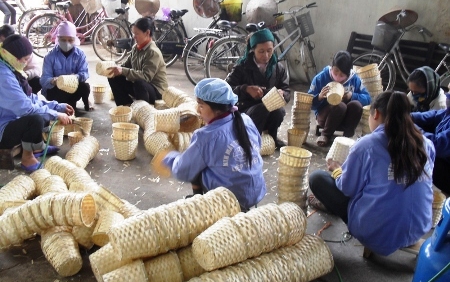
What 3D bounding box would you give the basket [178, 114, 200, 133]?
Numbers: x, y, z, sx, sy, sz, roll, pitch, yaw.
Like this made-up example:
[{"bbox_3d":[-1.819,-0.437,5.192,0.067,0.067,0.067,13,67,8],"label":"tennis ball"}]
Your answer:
[{"bbox_3d":[-0.299,-0.184,3.885,0.200,0.200,0.170,0,20,-8],"label":"basket"}]

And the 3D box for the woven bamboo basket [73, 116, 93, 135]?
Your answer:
[{"bbox_3d":[-1.230,-0.125,3.945,0.170,0.155,0.170,3,20,0],"label":"woven bamboo basket"}]

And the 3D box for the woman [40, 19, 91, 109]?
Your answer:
[{"bbox_3d":[-1.591,-0.791,4.652,0.500,0.870,0.580,1,20,-6],"label":"woman"}]

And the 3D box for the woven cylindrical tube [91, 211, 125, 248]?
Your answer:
[{"bbox_3d":[-0.632,0.469,2.470,0.165,0.165,0.190,5,39,4],"label":"woven cylindrical tube"}]

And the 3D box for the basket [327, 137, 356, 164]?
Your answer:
[{"bbox_3d":[0.685,0.064,2.630,0.180,0.155,0.180,11,24,-5],"label":"basket"}]

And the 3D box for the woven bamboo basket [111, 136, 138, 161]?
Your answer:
[{"bbox_3d":[-0.762,0.058,3.496,0.200,0.165,0.200,3,20,0],"label":"woven bamboo basket"}]

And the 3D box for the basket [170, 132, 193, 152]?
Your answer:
[{"bbox_3d":[-0.350,0.012,3.744,0.190,0.200,0.200,-5,22,-16],"label":"basket"}]

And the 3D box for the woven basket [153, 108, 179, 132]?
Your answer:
[{"bbox_3d":[-0.478,-0.168,3.817,0.200,0.195,0.195,-1,20,-5],"label":"woven basket"}]

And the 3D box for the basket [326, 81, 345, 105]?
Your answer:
[{"bbox_3d":[0.983,-0.436,4.050,0.165,0.165,0.165,11,49,8],"label":"basket"}]

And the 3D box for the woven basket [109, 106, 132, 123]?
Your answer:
[{"bbox_3d":[-0.911,-0.174,3.970,0.200,0.175,0.200,3,20,0],"label":"woven basket"}]

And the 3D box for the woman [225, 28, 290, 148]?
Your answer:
[{"bbox_3d":[0.314,-0.508,4.092,0.540,0.950,0.650,-5,22,-15],"label":"woman"}]

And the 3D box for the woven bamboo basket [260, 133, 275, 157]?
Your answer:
[{"bbox_3d":[0.326,0.037,3.755,0.170,0.180,0.180,11,23,22],"label":"woven bamboo basket"}]

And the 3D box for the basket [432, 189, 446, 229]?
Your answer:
[{"bbox_3d":[1.198,0.414,2.719,0.200,0.220,0.200,3,20,0],"label":"basket"}]

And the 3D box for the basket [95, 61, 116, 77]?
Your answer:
[{"bbox_3d":[-1.197,-0.724,4.580,0.160,0.175,0.175,13,0,-26],"label":"basket"}]

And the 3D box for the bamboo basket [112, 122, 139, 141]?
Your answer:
[{"bbox_3d":[-0.757,-0.034,3.462,0.200,0.165,0.200,3,20,0],"label":"bamboo basket"}]

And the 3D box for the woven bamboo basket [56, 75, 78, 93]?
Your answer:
[{"bbox_3d":[-1.485,-0.534,4.300,0.165,0.175,0.175,3,14,-45],"label":"woven bamboo basket"}]

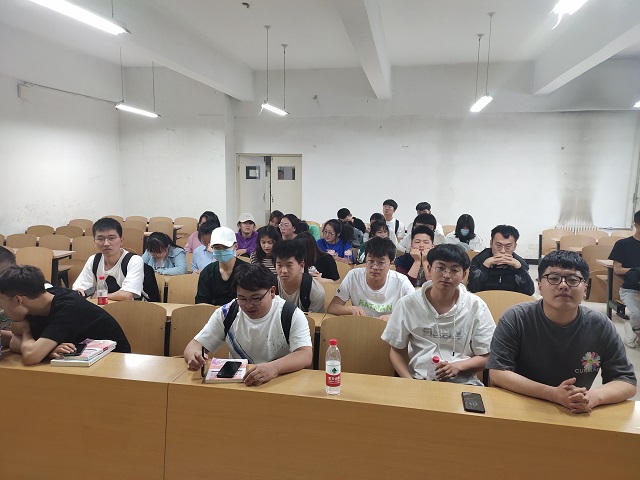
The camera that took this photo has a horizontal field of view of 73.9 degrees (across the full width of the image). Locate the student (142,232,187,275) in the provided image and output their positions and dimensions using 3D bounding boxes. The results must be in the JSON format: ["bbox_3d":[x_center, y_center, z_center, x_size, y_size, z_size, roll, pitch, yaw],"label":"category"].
[{"bbox_3d":[-1.483,0.466,4.130,0.460,1.100,0.620,2,9,12],"label":"student"}]

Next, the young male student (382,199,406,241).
[{"bbox_3d":[0.985,0.084,5.919,0.480,1.294,0.680,5,10,26],"label":"young male student"}]

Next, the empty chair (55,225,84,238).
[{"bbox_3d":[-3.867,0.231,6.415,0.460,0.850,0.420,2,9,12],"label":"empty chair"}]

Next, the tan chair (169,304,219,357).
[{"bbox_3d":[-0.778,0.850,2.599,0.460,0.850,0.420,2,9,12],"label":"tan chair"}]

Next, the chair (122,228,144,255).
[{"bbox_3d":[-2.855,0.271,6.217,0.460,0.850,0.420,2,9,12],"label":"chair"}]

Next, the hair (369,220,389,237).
[{"bbox_3d":[0.615,-0.110,4.471,0.200,0.200,0.220,0,9,-3],"label":"hair"}]

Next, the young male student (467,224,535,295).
[{"bbox_3d":[1.461,0.532,3.461,0.580,1.300,0.650,3,9,16],"label":"young male student"}]

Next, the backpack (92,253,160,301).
[{"bbox_3d":[-1.506,0.350,3.415,0.430,0.490,0.300,2,9,12],"label":"backpack"}]

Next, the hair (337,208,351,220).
[{"bbox_3d":[0.334,-0.355,6.042,0.210,0.170,0.180,-8,12,-43],"label":"hair"}]

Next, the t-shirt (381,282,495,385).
[{"bbox_3d":[0.580,0.528,2.152,0.540,0.620,0.320,2,9,14],"label":"t-shirt"}]

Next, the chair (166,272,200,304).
[{"bbox_3d":[-1.085,0.694,3.436,0.450,0.820,0.400,2,9,12],"label":"chair"}]

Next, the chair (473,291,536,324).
[{"bbox_3d":[1.260,0.803,2.882,0.460,0.810,0.500,2,9,12],"label":"chair"}]

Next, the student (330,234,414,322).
[{"bbox_3d":[0.364,0.616,2.911,0.560,1.280,0.660,2,9,12],"label":"student"}]

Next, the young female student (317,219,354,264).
[{"bbox_3d":[0.150,0.392,4.544,0.470,1.220,0.620,4,10,23],"label":"young female student"}]

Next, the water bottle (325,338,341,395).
[{"bbox_3d":[0.057,0.520,1.743,0.065,0.230,0.065,2,9,12],"label":"water bottle"}]

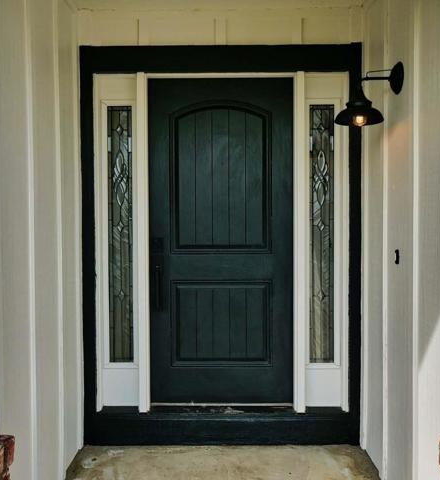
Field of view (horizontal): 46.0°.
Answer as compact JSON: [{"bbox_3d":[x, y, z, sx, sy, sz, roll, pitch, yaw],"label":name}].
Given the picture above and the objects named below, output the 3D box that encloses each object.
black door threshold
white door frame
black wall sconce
[{"bbox_3d":[0.013,1.112,3.095,1.609,0.171,0.159,0,1,1],"label":"black door threshold"},{"bbox_3d":[0.011,0.022,3.131,1.506,2.018,0.119,0,1,1],"label":"white door frame"},{"bbox_3d":[0.678,-0.669,2.372,0.296,0.295,0.228,0,1,1],"label":"black wall sconce"}]

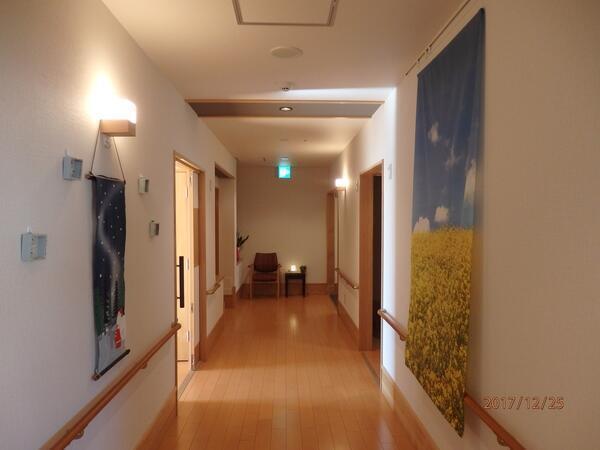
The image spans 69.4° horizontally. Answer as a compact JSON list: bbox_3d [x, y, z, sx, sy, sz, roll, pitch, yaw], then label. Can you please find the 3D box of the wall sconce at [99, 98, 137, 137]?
[{"bbox_3d":[-0.830,-0.485,1.987,0.119,0.150,0.118,0,1,-2],"label":"wall sconce"}]

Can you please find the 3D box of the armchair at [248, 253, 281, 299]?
[{"bbox_3d":[-0.656,0.967,8.227,0.620,0.820,0.570,0,1,-2],"label":"armchair"}]

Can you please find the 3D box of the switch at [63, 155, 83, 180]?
[{"bbox_3d":[-0.862,-0.208,1.647,0.031,0.085,0.090,0,1,-2],"label":"switch"}]

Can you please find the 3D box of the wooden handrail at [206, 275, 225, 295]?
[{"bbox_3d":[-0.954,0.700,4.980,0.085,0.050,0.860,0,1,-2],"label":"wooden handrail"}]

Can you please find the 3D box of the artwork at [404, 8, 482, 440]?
[{"bbox_3d":[0.716,-0.014,2.267,0.050,1.815,0.880,1,1,-2],"label":"artwork"}]

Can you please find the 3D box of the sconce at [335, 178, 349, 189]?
[{"bbox_3d":[0.571,-0.548,6.077,0.119,0.150,0.120,0,1,-2],"label":"sconce"}]

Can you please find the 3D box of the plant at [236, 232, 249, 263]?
[{"bbox_3d":[-1.082,0.399,7.723,0.320,0.550,0.330,0,1,-2],"label":"plant"}]

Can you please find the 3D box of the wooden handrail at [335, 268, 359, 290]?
[{"bbox_3d":[0.598,0.688,5.806,0.085,0.050,1.840,0,1,-2],"label":"wooden handrail"}]

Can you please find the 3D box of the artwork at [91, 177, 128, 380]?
[{"bbox_3d":[-0.870,0.220,2.004,0.030,0.860,0.415,0,1,-2],"label":"artwork"}]

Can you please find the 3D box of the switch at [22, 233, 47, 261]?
[{"bbox_3d":[-0.851,0.070,1.390,0.033,0.088,0.082,0,1,-2],"label":"switch"}]

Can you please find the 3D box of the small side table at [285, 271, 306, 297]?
[{"bbox_3d":[-0.086,1.150,8.330,0.385,0.455,0.360,0,1,-2],"label":"small side table"}]

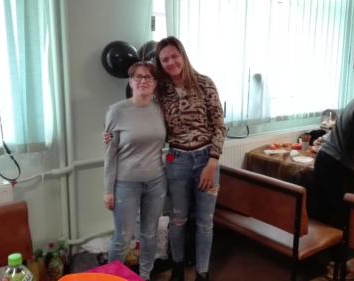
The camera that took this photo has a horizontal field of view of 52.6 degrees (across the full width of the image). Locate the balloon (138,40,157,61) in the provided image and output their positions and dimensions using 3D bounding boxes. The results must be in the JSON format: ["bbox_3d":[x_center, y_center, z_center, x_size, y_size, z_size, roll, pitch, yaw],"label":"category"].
[{"bbox_3d":[-0.181,-0.672,2.950,0.285,0.290,0.285,-8,14,-39],"label":"balloon"}]

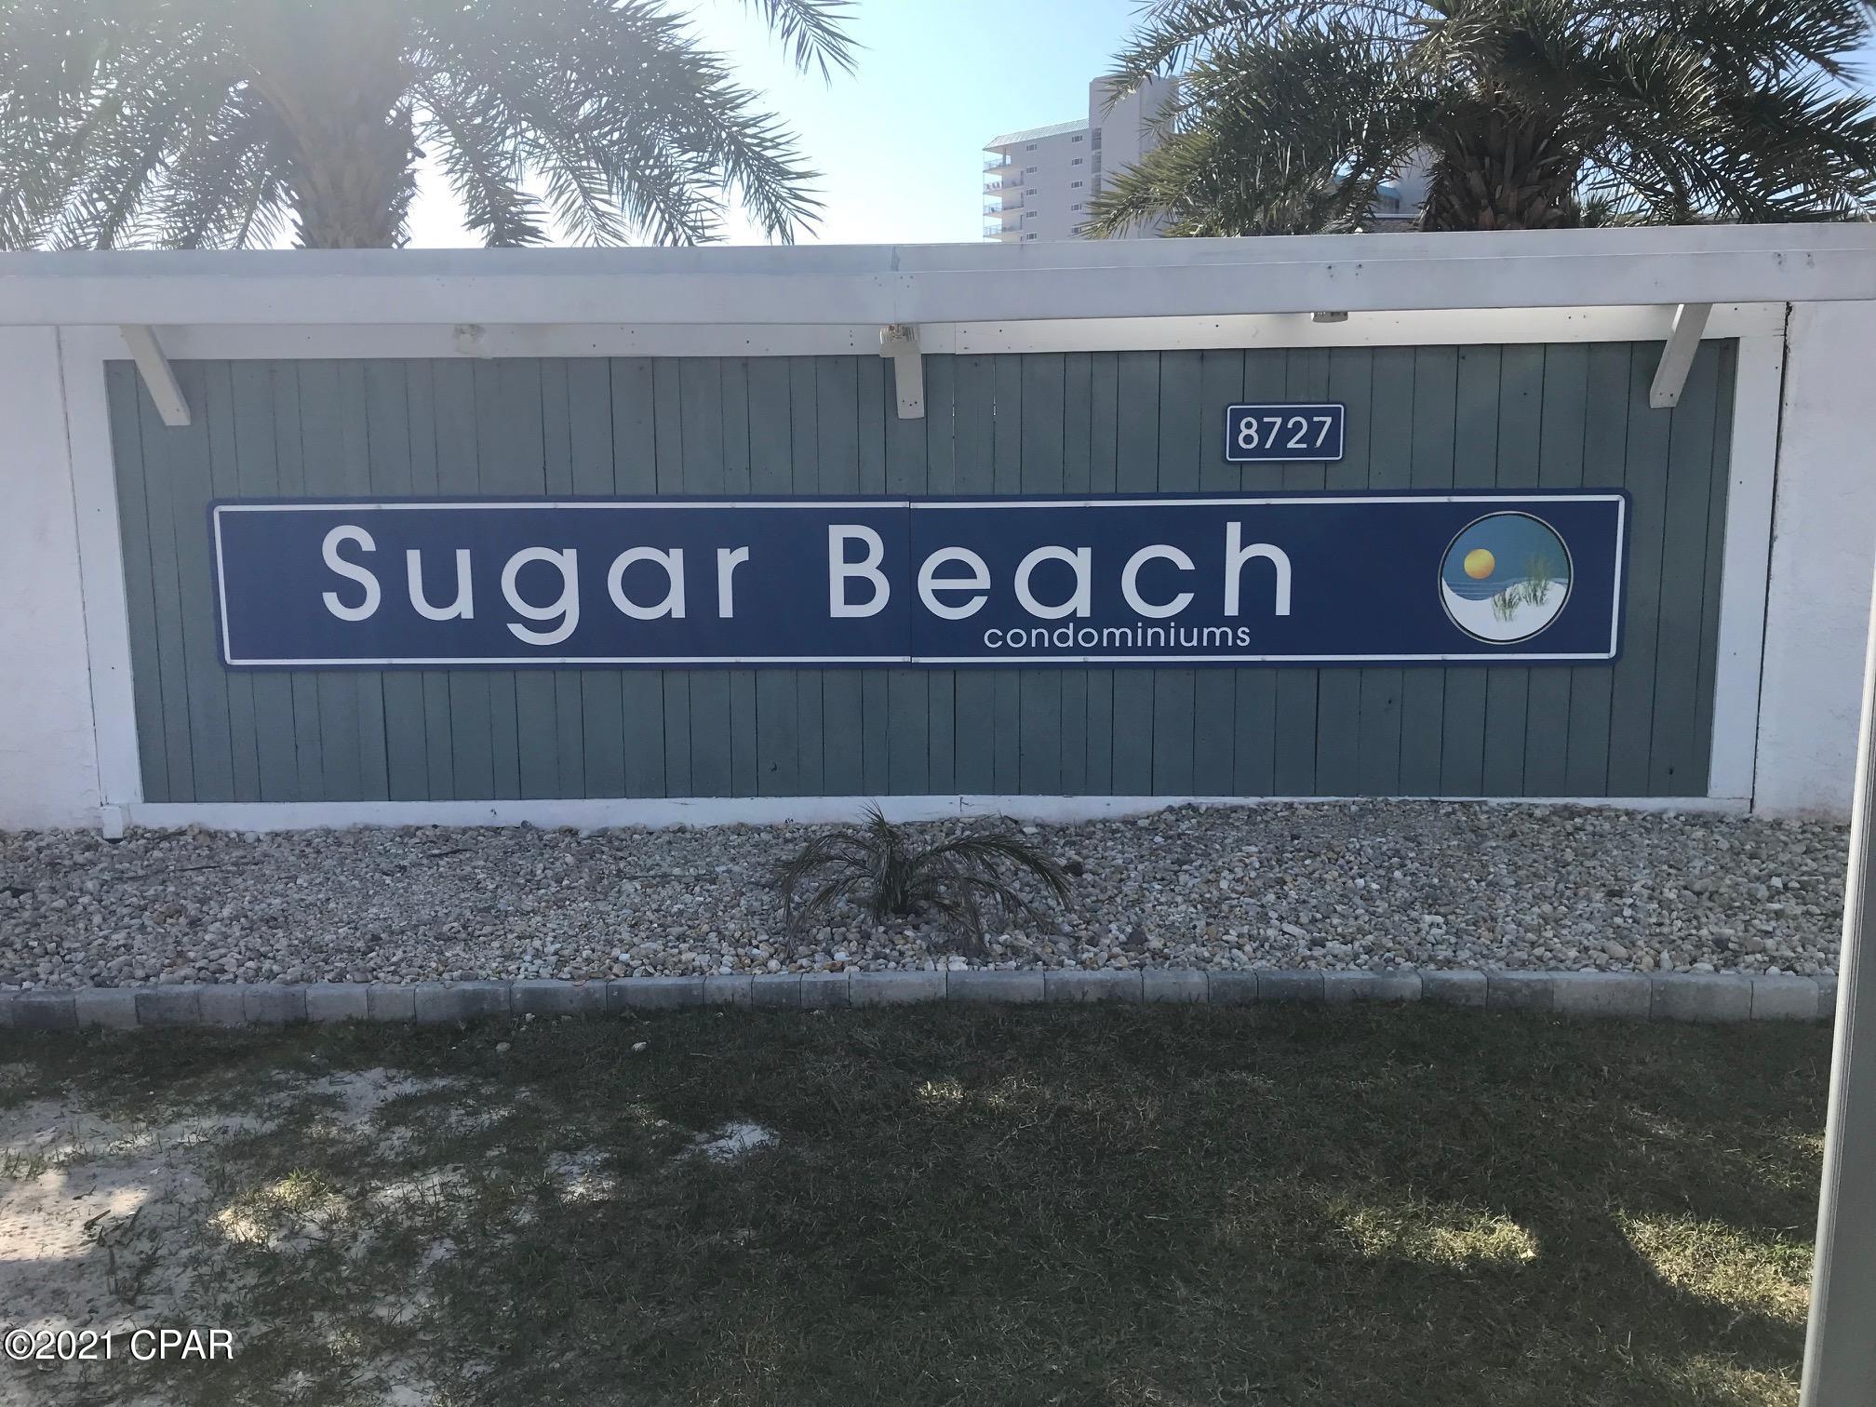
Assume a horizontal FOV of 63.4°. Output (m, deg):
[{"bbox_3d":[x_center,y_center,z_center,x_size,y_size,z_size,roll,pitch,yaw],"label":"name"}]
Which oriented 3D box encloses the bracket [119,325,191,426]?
[{"bbox_3d":[-2.640,-1.114,5.104,0.090,0.350,0.260,0,9,2],"label":"bracket"}]

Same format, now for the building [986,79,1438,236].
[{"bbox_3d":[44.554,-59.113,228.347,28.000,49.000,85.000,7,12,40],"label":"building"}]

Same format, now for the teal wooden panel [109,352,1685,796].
[{"bbox_3d":[-0.094,-0.430,5.283,5.550,1.565,0.050,0,9,2],"label":"teal wooden panel"}]

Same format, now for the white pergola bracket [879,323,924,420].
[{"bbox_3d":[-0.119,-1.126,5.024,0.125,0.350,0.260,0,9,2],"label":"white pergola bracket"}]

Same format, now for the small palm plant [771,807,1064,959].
[{"bbox_3d":[-0.028,0.432,4.265,0.800,0.320,0.700,0,9,2],"label":"small palm plant"}]

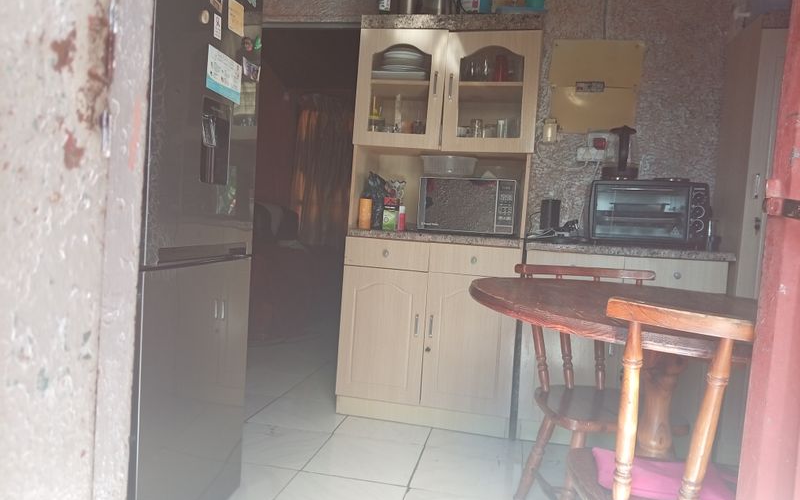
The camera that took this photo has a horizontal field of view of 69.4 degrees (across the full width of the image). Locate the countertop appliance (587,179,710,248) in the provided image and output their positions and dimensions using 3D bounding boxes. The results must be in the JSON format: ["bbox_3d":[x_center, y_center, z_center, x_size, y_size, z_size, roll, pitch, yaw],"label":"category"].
[{"bbox_3d":[1.121,-0.164,2.694,0.481,0.298,0.335,4,2,11],"label":"countertop appliance"}]

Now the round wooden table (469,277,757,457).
[{"bbox_3d":[0.620,0.518,1.411,0.967,0.781,0.967,4,2,0],"label":"round wooden table"}]

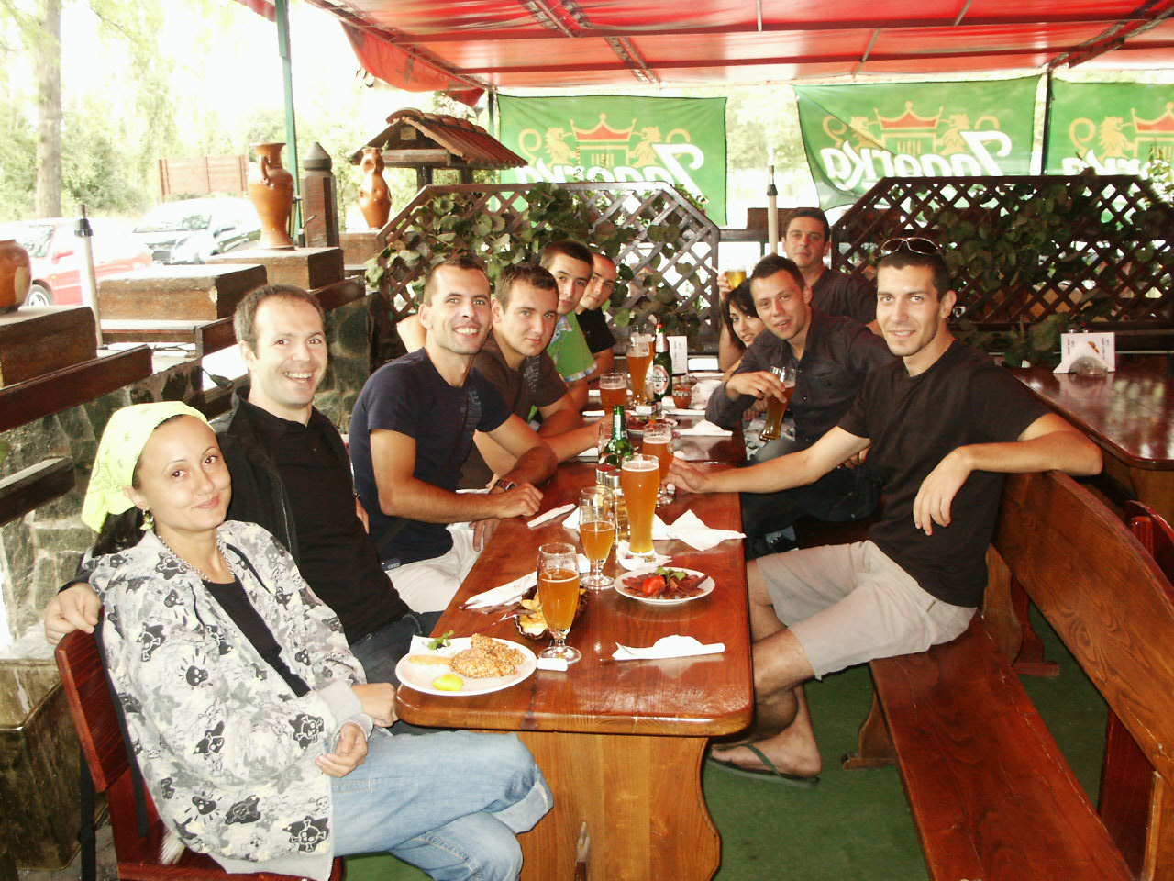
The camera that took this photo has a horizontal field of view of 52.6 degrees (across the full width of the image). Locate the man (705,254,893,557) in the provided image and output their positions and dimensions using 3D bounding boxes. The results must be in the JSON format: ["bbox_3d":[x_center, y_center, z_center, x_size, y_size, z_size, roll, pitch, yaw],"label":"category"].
[{"bbox_3d":[0.685,0.133,3.487,0.750,1.360,0.600,-11,15,-36],"label":"man"}]

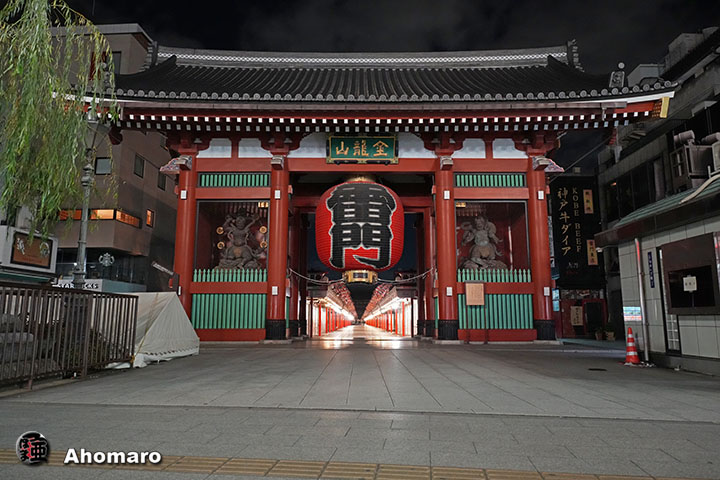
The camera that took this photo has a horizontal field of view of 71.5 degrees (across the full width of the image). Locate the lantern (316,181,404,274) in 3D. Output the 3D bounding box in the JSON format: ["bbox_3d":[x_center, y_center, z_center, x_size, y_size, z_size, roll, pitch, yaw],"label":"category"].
[{"bbox_3d":[0.019,-0.433,18.715,3.290,3.787,3.290,0,-9,0],"label":"lantern"}]

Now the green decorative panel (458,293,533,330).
[{"bbox_3d":[4.286,2.270,15.788,2.321,1.156,0.120,0,-9,0],"label":"green decorative panel"}]

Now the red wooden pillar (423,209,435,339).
[{"bbox_3d":[2.811,1.199,19.197,0.600,4.999,0.600,0,-9,0],"label":"red wooden pillar"}]

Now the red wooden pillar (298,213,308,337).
[{"bbox_3d":[-2.750,1.308,23.349,0.610,6.127,0.610,0,-9,0],"label":"red wooden pillar"}]

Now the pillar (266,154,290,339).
[{"bbox_3d":[-2.798,0.233,17.087,0.630,6.227,0.630,0,-9,0],"label":"pillar"}]

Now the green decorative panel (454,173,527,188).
[{"bbox_3d":[4.324,-1.977,16.535,2.398,0.562,0.120,0,-9,0],"label":"green decorative panel"}]

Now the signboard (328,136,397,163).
[{"bbox_3d":[0.089,-2.929,16.174,2.280,0.899,0.220,0,3,0],"label":"signboard"}]

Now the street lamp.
[{"bbox_3d":[-5.052,-0.130,9.123,0.660,4.623,0.660,0,-9,0],"label":"street lamp"}]

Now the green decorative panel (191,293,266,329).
[{"bbox_3d":[-4.372,2.373,16.686,2.536,1.183,0.100,0,-9,0],"label":"green decorative panel"}]

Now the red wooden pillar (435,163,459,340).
[{"bbox_3d":[2.966,0.233,17.087,0.630,6.227,0.630,0,-9,0],"label":"red wooden pillar"}]

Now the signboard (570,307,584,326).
[{"bbox_3d":[8.286,2.912,19.080,0.523,0.743,0.080,0,-9,0],"label":"signboard"}]

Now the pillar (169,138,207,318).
[{"bbox_3d":[-5.985,0.184,17.095,0.630,6.327,0.630,0,-9,0],"label":"pillar"}]

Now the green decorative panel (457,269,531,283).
[{"bbox_3d":[4.553,1.203,16.877,2.505,0.463,0.090,0,-9,0],"label":"green decorative panel"}]

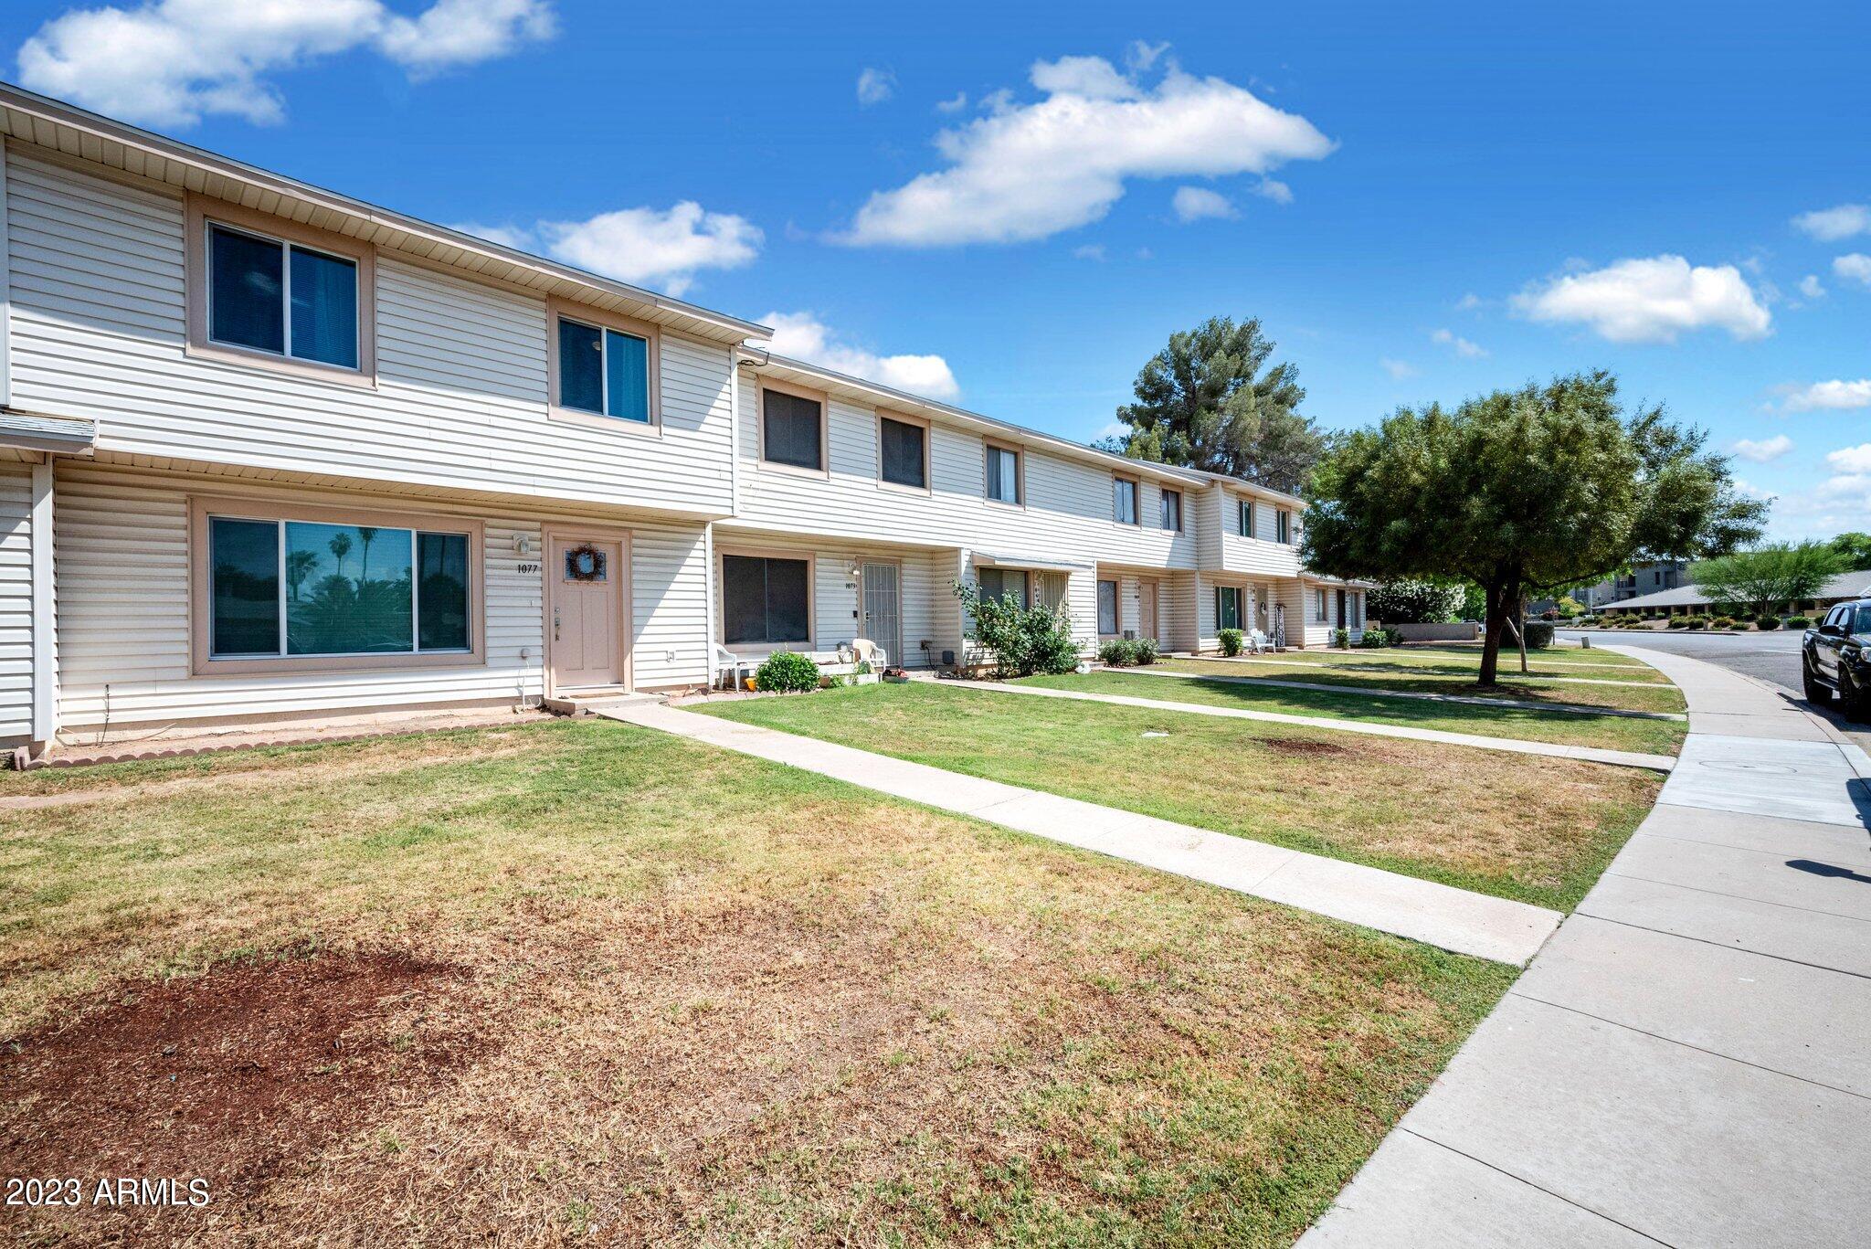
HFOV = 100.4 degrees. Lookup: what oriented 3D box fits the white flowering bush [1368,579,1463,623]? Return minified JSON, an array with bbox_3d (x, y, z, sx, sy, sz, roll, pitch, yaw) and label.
[{"bbox_3d":[29.300,-1.200,48.000,5.600,3.800,4.300,-2,-1,31],"label":"white flowering bush"}]

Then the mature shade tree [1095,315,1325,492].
[{"bbox_3d":[16.200,-8.500,46.000,12.000,19.000,11.500,-1,-1,0],"label":"mature shade tree"}]

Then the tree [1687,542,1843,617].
[{"bbox_3d":[63.800,-3.000,60.000,8.200,6.700,8.000,-1,-1,0],"label":"tree"}]

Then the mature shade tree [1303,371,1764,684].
[{"bbox_3d":[10.600,-1.820,14.700,7.200,5.900,6.800,-1,-1,0],"label":"mature shade tree"}]

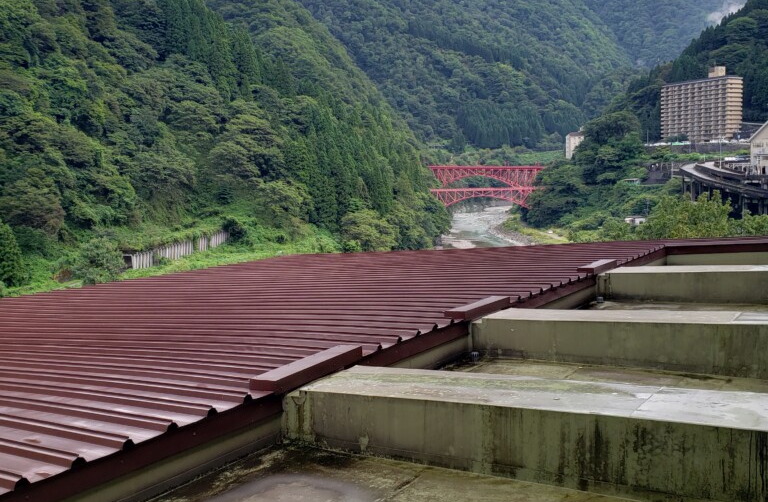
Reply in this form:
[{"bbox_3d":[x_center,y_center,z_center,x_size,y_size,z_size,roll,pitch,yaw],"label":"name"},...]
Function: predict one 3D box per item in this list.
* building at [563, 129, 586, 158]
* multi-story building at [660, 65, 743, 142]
[{"bbox_3d":[143.882,-76.224,557.780,20.000,21.637,18.000,-1,5,7],"label":"building"},{"bbox_3d":[211.481,-97.001,513.967,14.166,49.465,53.821,-4,6,-27],"label":"multi-story building"}]

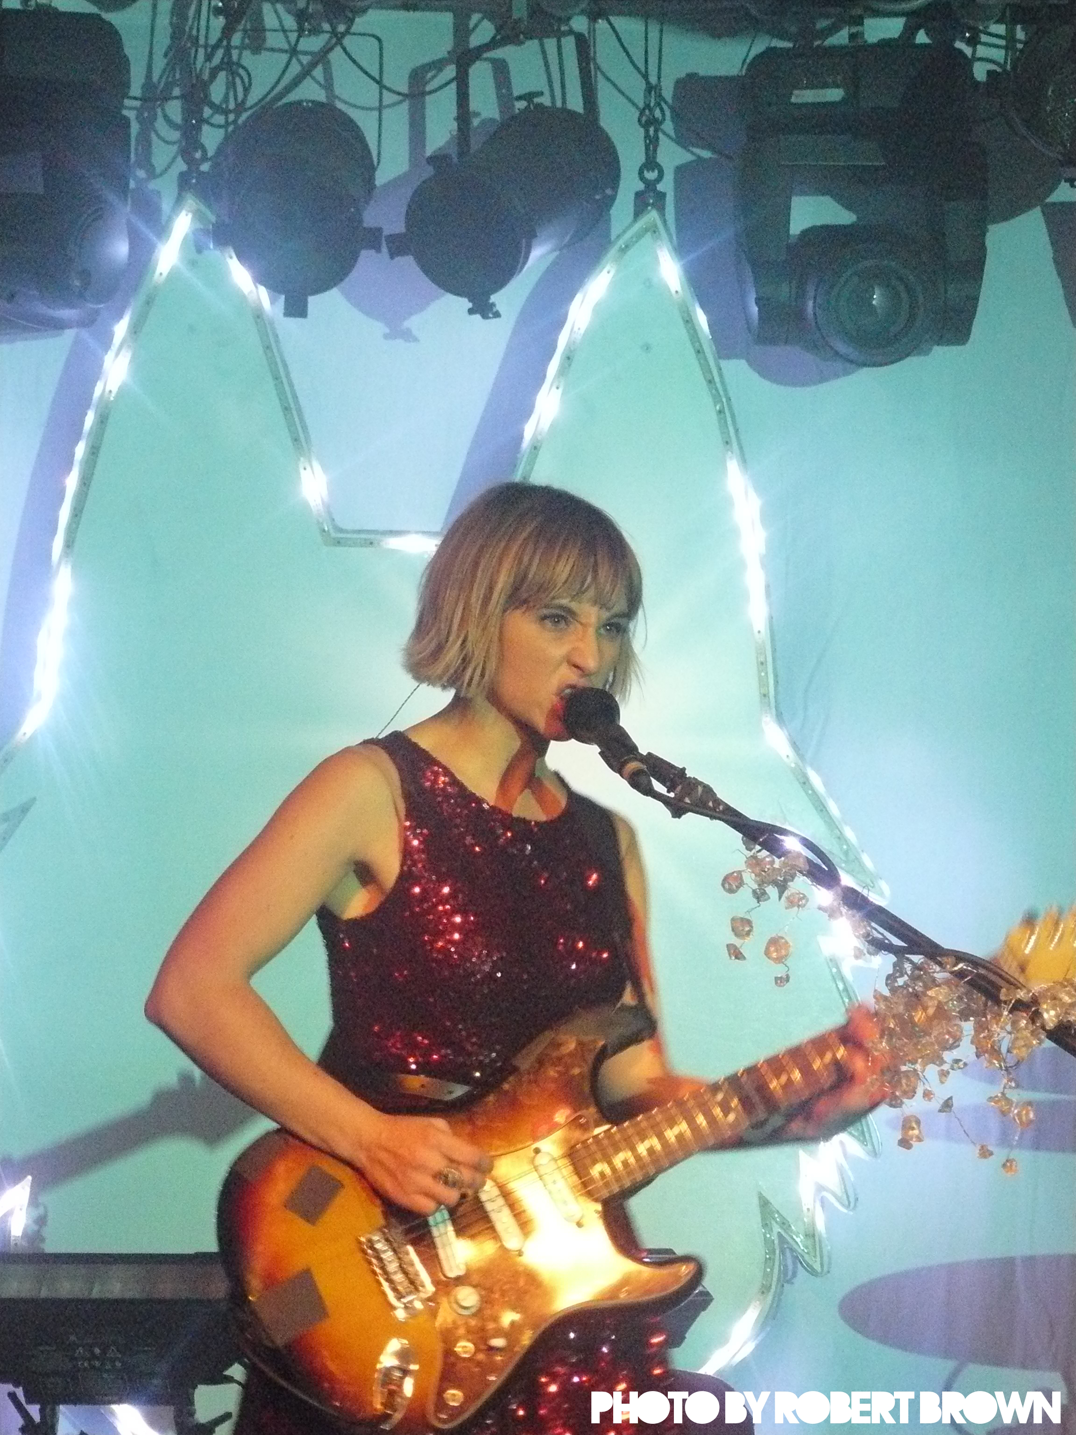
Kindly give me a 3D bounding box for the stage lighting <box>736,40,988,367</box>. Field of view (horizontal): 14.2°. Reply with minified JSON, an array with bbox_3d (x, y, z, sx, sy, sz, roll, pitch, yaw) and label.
[{"bbox_3d":[0.503,-0.793,6.680,0.390,0.475,0.360,0,-4,2],"label":"stage lighting"}]

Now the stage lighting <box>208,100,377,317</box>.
[{"bbox_3d":[-0.379,-0.811,6.700,0.265,0.265,0.320,0,33,-5],"label":"stage lighting"}]

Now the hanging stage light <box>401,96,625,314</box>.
[{"bbox_3d":[-0.034,-0.806,6.720,0.255,0.260,0.360,-3,21,29],"label":"hanging stage light"}]

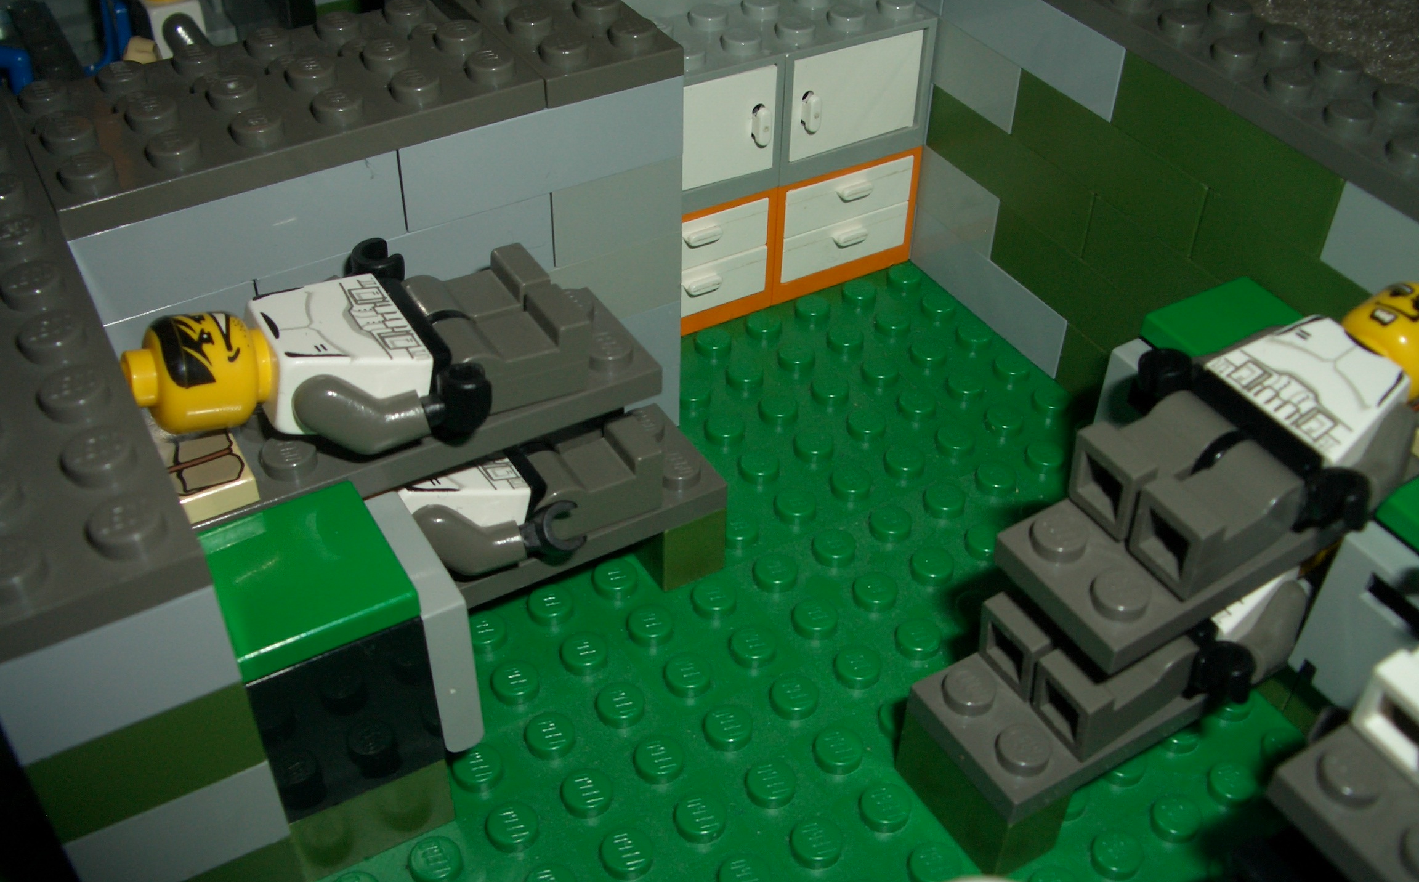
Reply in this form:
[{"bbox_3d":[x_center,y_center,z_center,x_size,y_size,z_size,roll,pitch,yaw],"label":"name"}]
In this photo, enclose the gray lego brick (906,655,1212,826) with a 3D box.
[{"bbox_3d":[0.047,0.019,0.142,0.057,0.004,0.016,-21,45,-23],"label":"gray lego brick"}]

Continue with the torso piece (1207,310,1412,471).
[{"bbox_3d":[0.055,-0.003,0.131,0.013,0.008,0.016,-29,49,-14],"label":"torso piece"}]

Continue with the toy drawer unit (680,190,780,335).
[{"bbox_3d":[-0.005,-0.027,0.198,0.024,0.019,0.017,-21,45,-23],"label":"toy drawer unit"}]

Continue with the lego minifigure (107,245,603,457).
[{"bbox_3d":[-0.032,-0.008,0.130,0.040,0.013,0.025,-15,43,-28],"label":"lego minifigure"}]

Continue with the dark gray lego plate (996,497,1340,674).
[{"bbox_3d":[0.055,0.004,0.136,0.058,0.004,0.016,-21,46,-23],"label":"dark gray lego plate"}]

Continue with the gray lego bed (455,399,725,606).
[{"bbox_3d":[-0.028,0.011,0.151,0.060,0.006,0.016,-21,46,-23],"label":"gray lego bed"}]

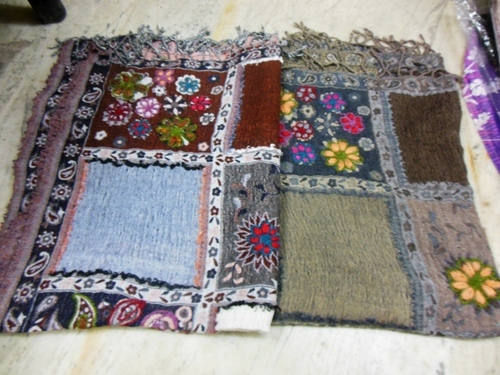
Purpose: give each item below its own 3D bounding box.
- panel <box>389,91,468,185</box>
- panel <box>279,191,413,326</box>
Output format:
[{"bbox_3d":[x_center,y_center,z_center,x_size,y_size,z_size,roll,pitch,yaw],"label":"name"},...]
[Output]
[{"bbox_3d":[0.335,-0.097,0.661,0.136,0.012,0.214,3,61,1],"label":"panel"},{"bbox_3d":[0.137,0.101,0.551,0.185,0.012,0.206,3,61,1],"label":"panel"}]

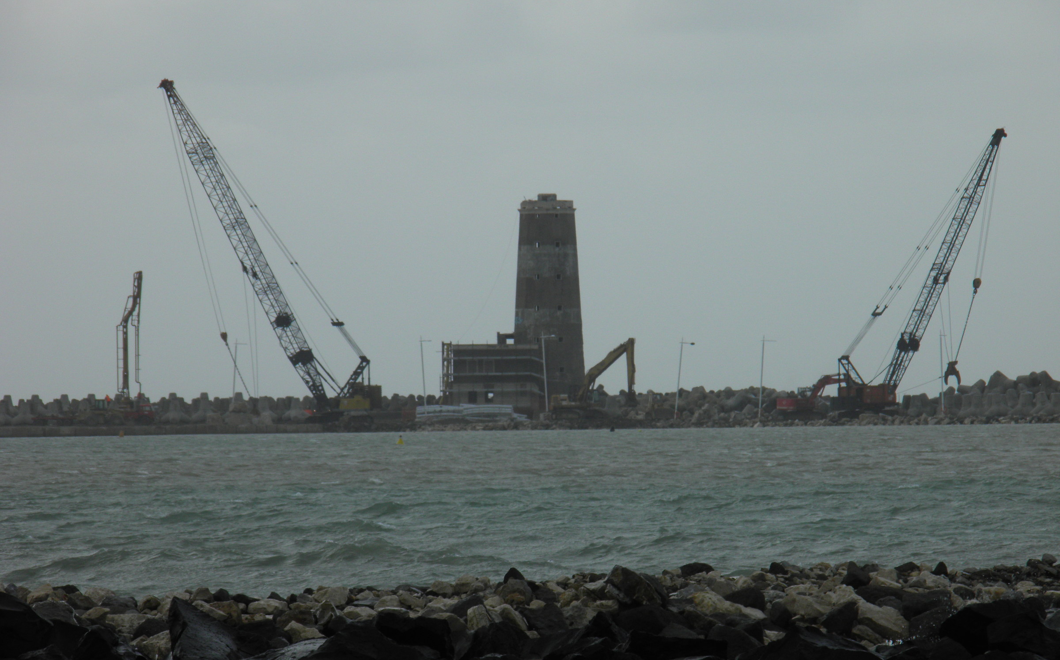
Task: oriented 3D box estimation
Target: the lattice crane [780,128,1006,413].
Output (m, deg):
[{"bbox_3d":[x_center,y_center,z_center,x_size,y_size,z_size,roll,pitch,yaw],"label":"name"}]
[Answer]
[{"bbox_3d":[47.641,-7.014,1390.000,22.800,35.500,5.500,-1,0,-25],"label":"lattice crane"}]

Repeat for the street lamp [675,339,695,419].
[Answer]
[{"bbox_3d":[18.885,5.925,1385.000,2.300,10.000,0.350,-1,0,0],"label":"street lamp"}]

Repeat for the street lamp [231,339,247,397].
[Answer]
[{"bbox_3d":[-35.722,6.302,1390.000,2.000,10.000,0.350,-1,0,0],"label":"street lamp"}]

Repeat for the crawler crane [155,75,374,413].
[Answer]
[{"bbox_3d":[-32.198,-9.555,1390.000,28.500,42.000,5.800,-1,0,25],"label":"crawler crane"}]

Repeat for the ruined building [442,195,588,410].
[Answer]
[{"bbox_3d":[-1.952,-2.877,1405.000,17.900,27.900,13.500,-1,0,0],"label":"ruined building"}]

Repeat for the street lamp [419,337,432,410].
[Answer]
[{"bbox_3d":[-12.828,5.984,1387.000,1.800,10.100,0.350,-1,0,0],"label":"street lamp"}]

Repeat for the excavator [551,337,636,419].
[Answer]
[{"bbox_3d":[7.797,5.925,1385.000,10.800,10.000,3.400,-1,0,8],"label":"excavator"}]

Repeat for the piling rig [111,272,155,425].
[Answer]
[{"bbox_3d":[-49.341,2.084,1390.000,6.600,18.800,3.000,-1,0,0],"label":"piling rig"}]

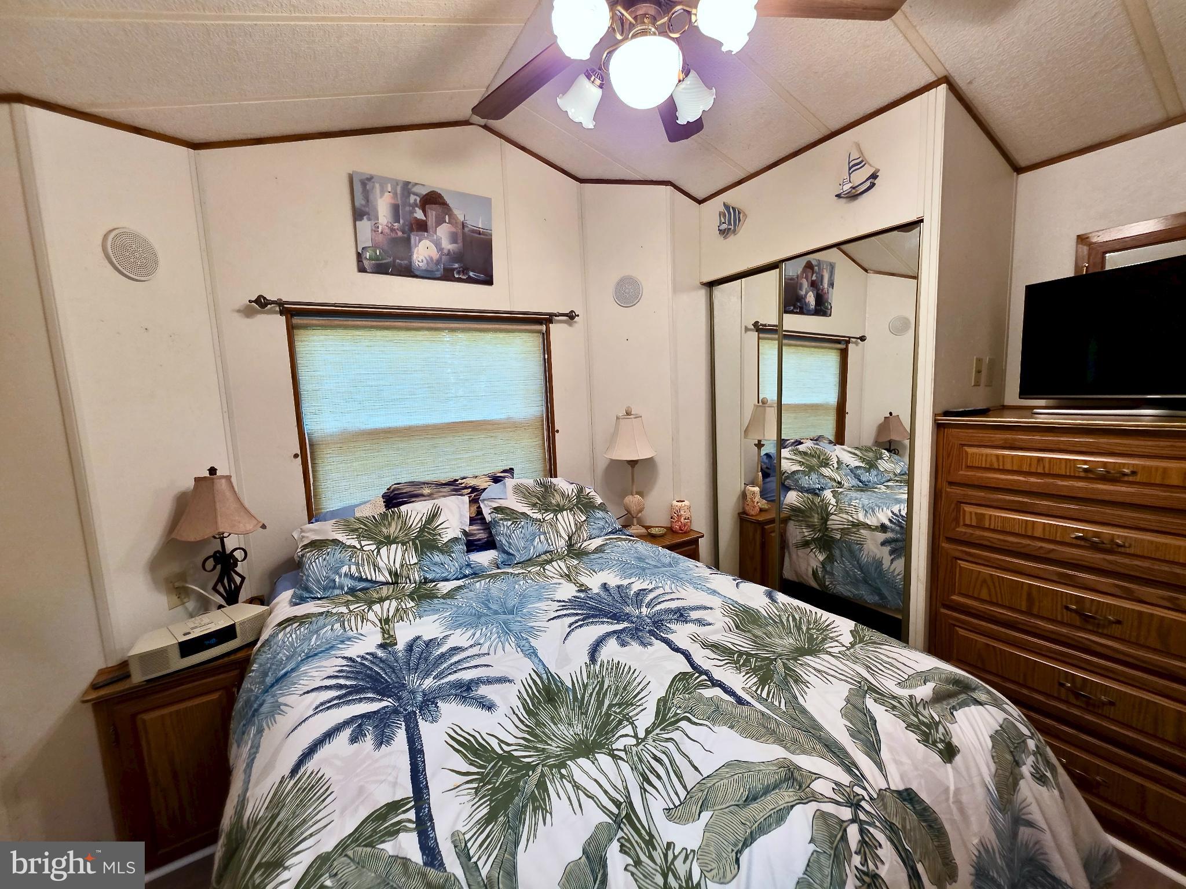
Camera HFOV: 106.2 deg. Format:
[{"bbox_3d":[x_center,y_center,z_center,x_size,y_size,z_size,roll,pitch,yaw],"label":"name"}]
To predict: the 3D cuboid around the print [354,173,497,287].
[{"bbox_3d":[-0.791,-1.014,2.142,0.620,0.430,0.027,-6,10,-31],"label":"print"}]

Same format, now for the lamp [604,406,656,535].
[{"bbox_3d":[0.228,0.151,2.558,0.305,0.735,0.305,-1,6,13],"label":"lamp"}]

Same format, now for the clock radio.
[{"bbox_3d":[-1.317,0.650,1.505,0.195,0.103,0.357,2,8,38],"label":"clock radio"}]

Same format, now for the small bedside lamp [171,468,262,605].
[{"bbox_3d":[-1.391,0.383,1.677,0.205,0.600,0.205,-1,6,13],"label":"small bedside lamp"}]

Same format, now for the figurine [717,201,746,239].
[{"bbox_3d":[0.739,-1.208,2.379,0.032,0.188,0.180,-6,7,-31],"label":"figurine"}]

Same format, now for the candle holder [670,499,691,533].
[{"bbox_3d":[0.510,0.418,2.580,0.117,0.176,0.100,-1,6,11],"label":"candle holder"}]

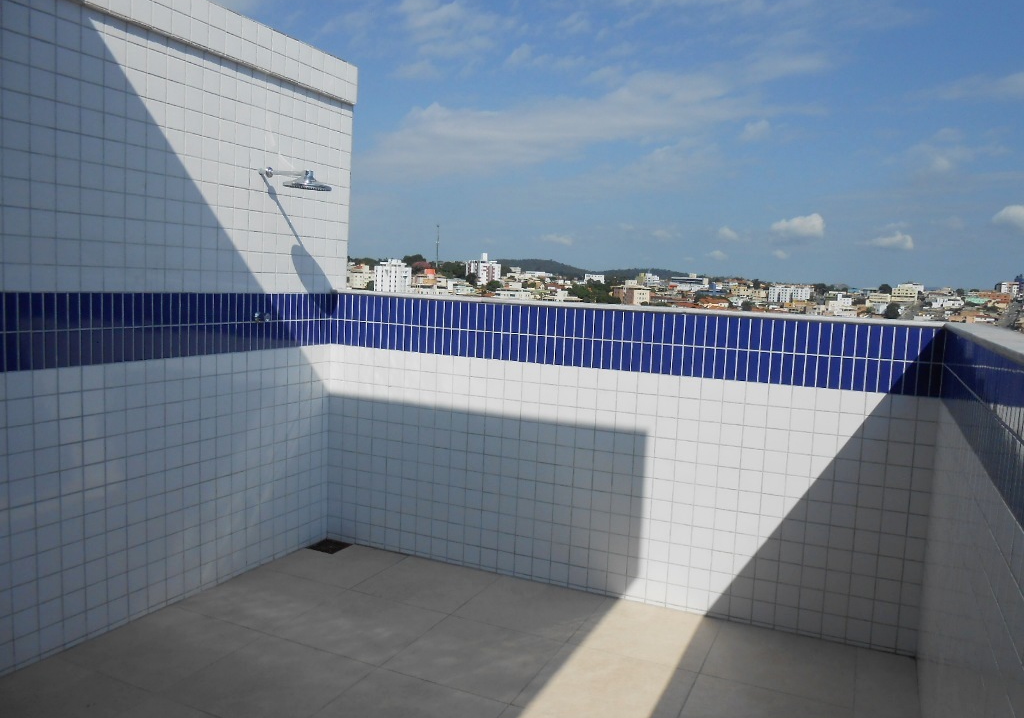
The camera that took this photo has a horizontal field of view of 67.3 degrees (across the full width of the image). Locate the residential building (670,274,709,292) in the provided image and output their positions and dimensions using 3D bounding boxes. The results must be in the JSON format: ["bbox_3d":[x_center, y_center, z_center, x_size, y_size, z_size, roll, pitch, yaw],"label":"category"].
[{"bbox_3d":[195.745,-85.041,850.845,41.000,19.000,18.000,3,5,8],"label":"residential building"}]

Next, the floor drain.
[{"bbox_3d":[-1.095,1.132,4.628,0.200,0.012,0.200,5,6,24],"label":"floor drain"}]

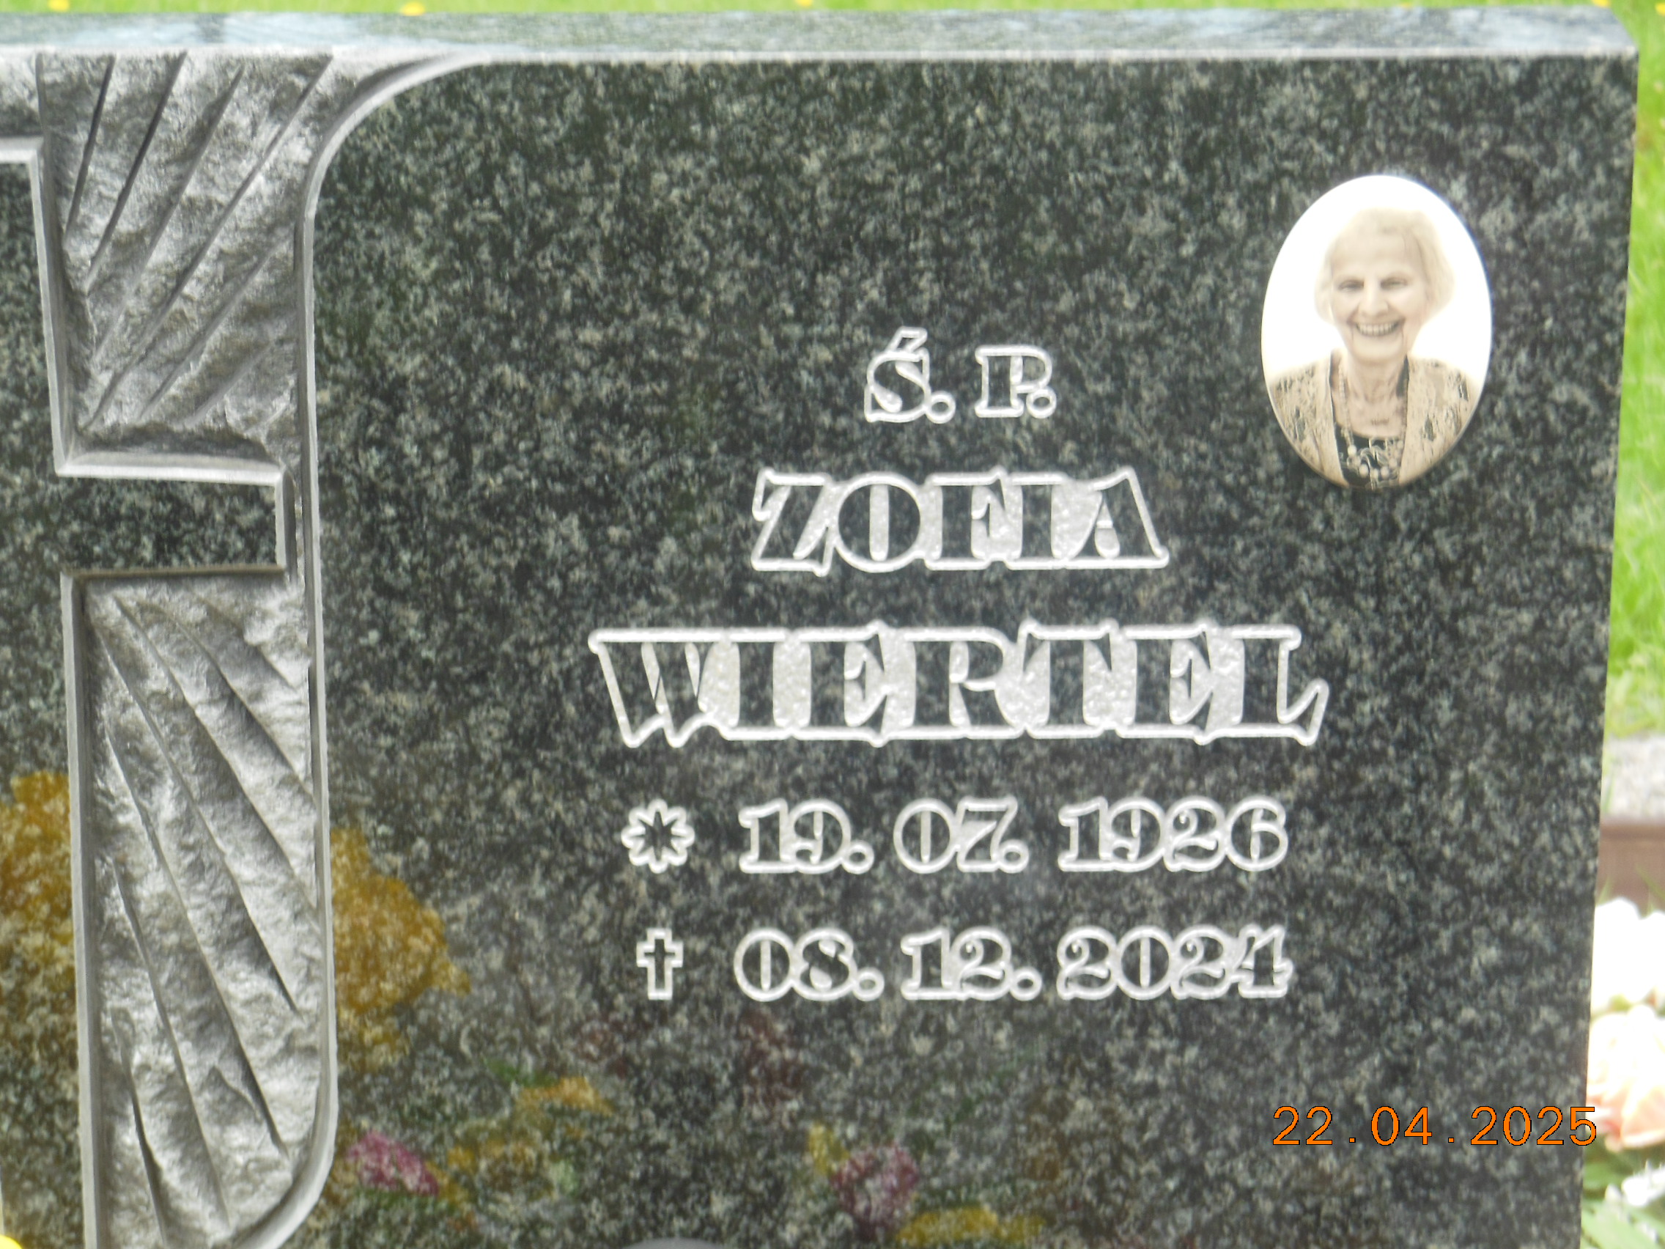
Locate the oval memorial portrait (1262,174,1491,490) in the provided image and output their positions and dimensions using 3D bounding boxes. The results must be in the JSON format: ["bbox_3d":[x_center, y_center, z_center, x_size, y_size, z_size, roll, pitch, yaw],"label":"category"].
[{"bbox_3d":[0.257,-0.138,2.520,0.109,0.151,0.011,0,17,0],"label":"oval memorial portrait"}]

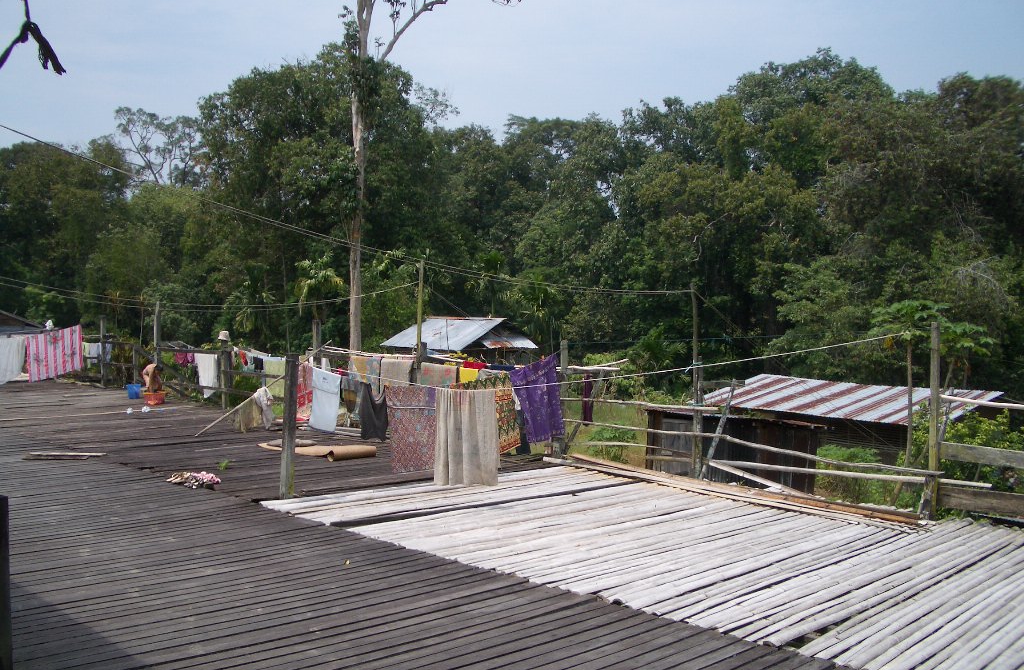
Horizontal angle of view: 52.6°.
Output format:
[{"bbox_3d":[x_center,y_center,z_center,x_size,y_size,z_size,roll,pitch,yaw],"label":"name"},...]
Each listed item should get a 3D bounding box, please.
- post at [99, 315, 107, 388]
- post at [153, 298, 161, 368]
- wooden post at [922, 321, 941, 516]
[{"bbox_3d":[-9.306,0.376,23.567,0.095,1.617,0.095,-1,2,-44],"label":"post"},{"bbox_3d":[-7.589,0.268,22.103,0.090,1.988,0.090,1,1,-45],"label":"post"},{"bbox_3d":[4.180,0.852,10.300,0.075,1.954,0.075,0,1,-45],"label":"wooden post"}]

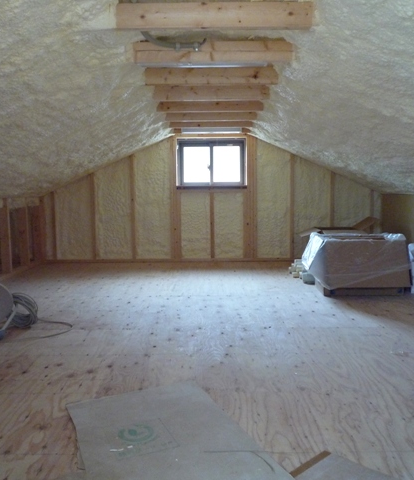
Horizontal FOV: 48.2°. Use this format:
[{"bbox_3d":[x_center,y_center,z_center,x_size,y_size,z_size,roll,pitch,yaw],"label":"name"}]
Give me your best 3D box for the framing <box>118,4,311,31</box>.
[{"bbox_3d":[0.032,-0.963,1.989,0.850,0.107,0.038,0,5,1],"label":"framing"}]

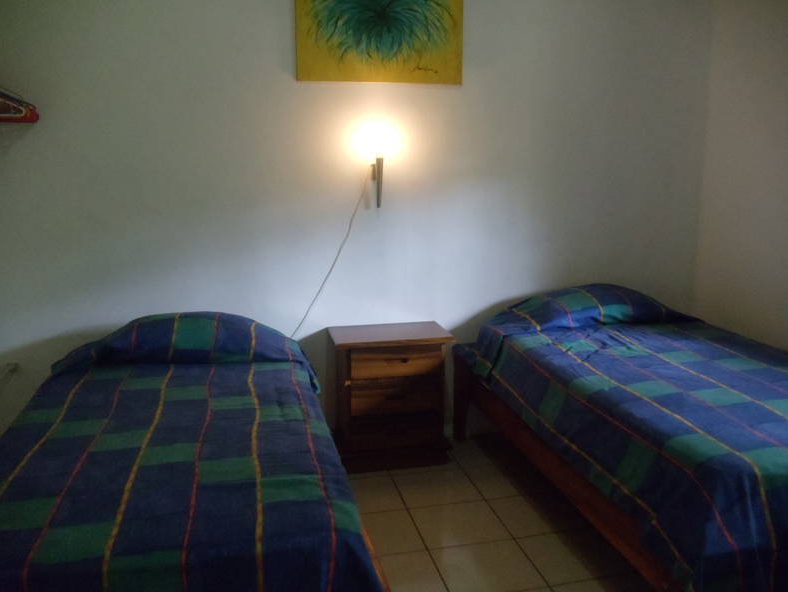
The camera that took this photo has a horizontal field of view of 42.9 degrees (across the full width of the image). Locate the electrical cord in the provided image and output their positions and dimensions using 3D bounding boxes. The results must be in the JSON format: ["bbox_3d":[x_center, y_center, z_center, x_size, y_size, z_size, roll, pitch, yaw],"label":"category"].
[{"bbox_3d":[-0.255,-0.168,4.010,0.337,0.679,0.035,-4,15,-12],"label":"electrical cord"}]

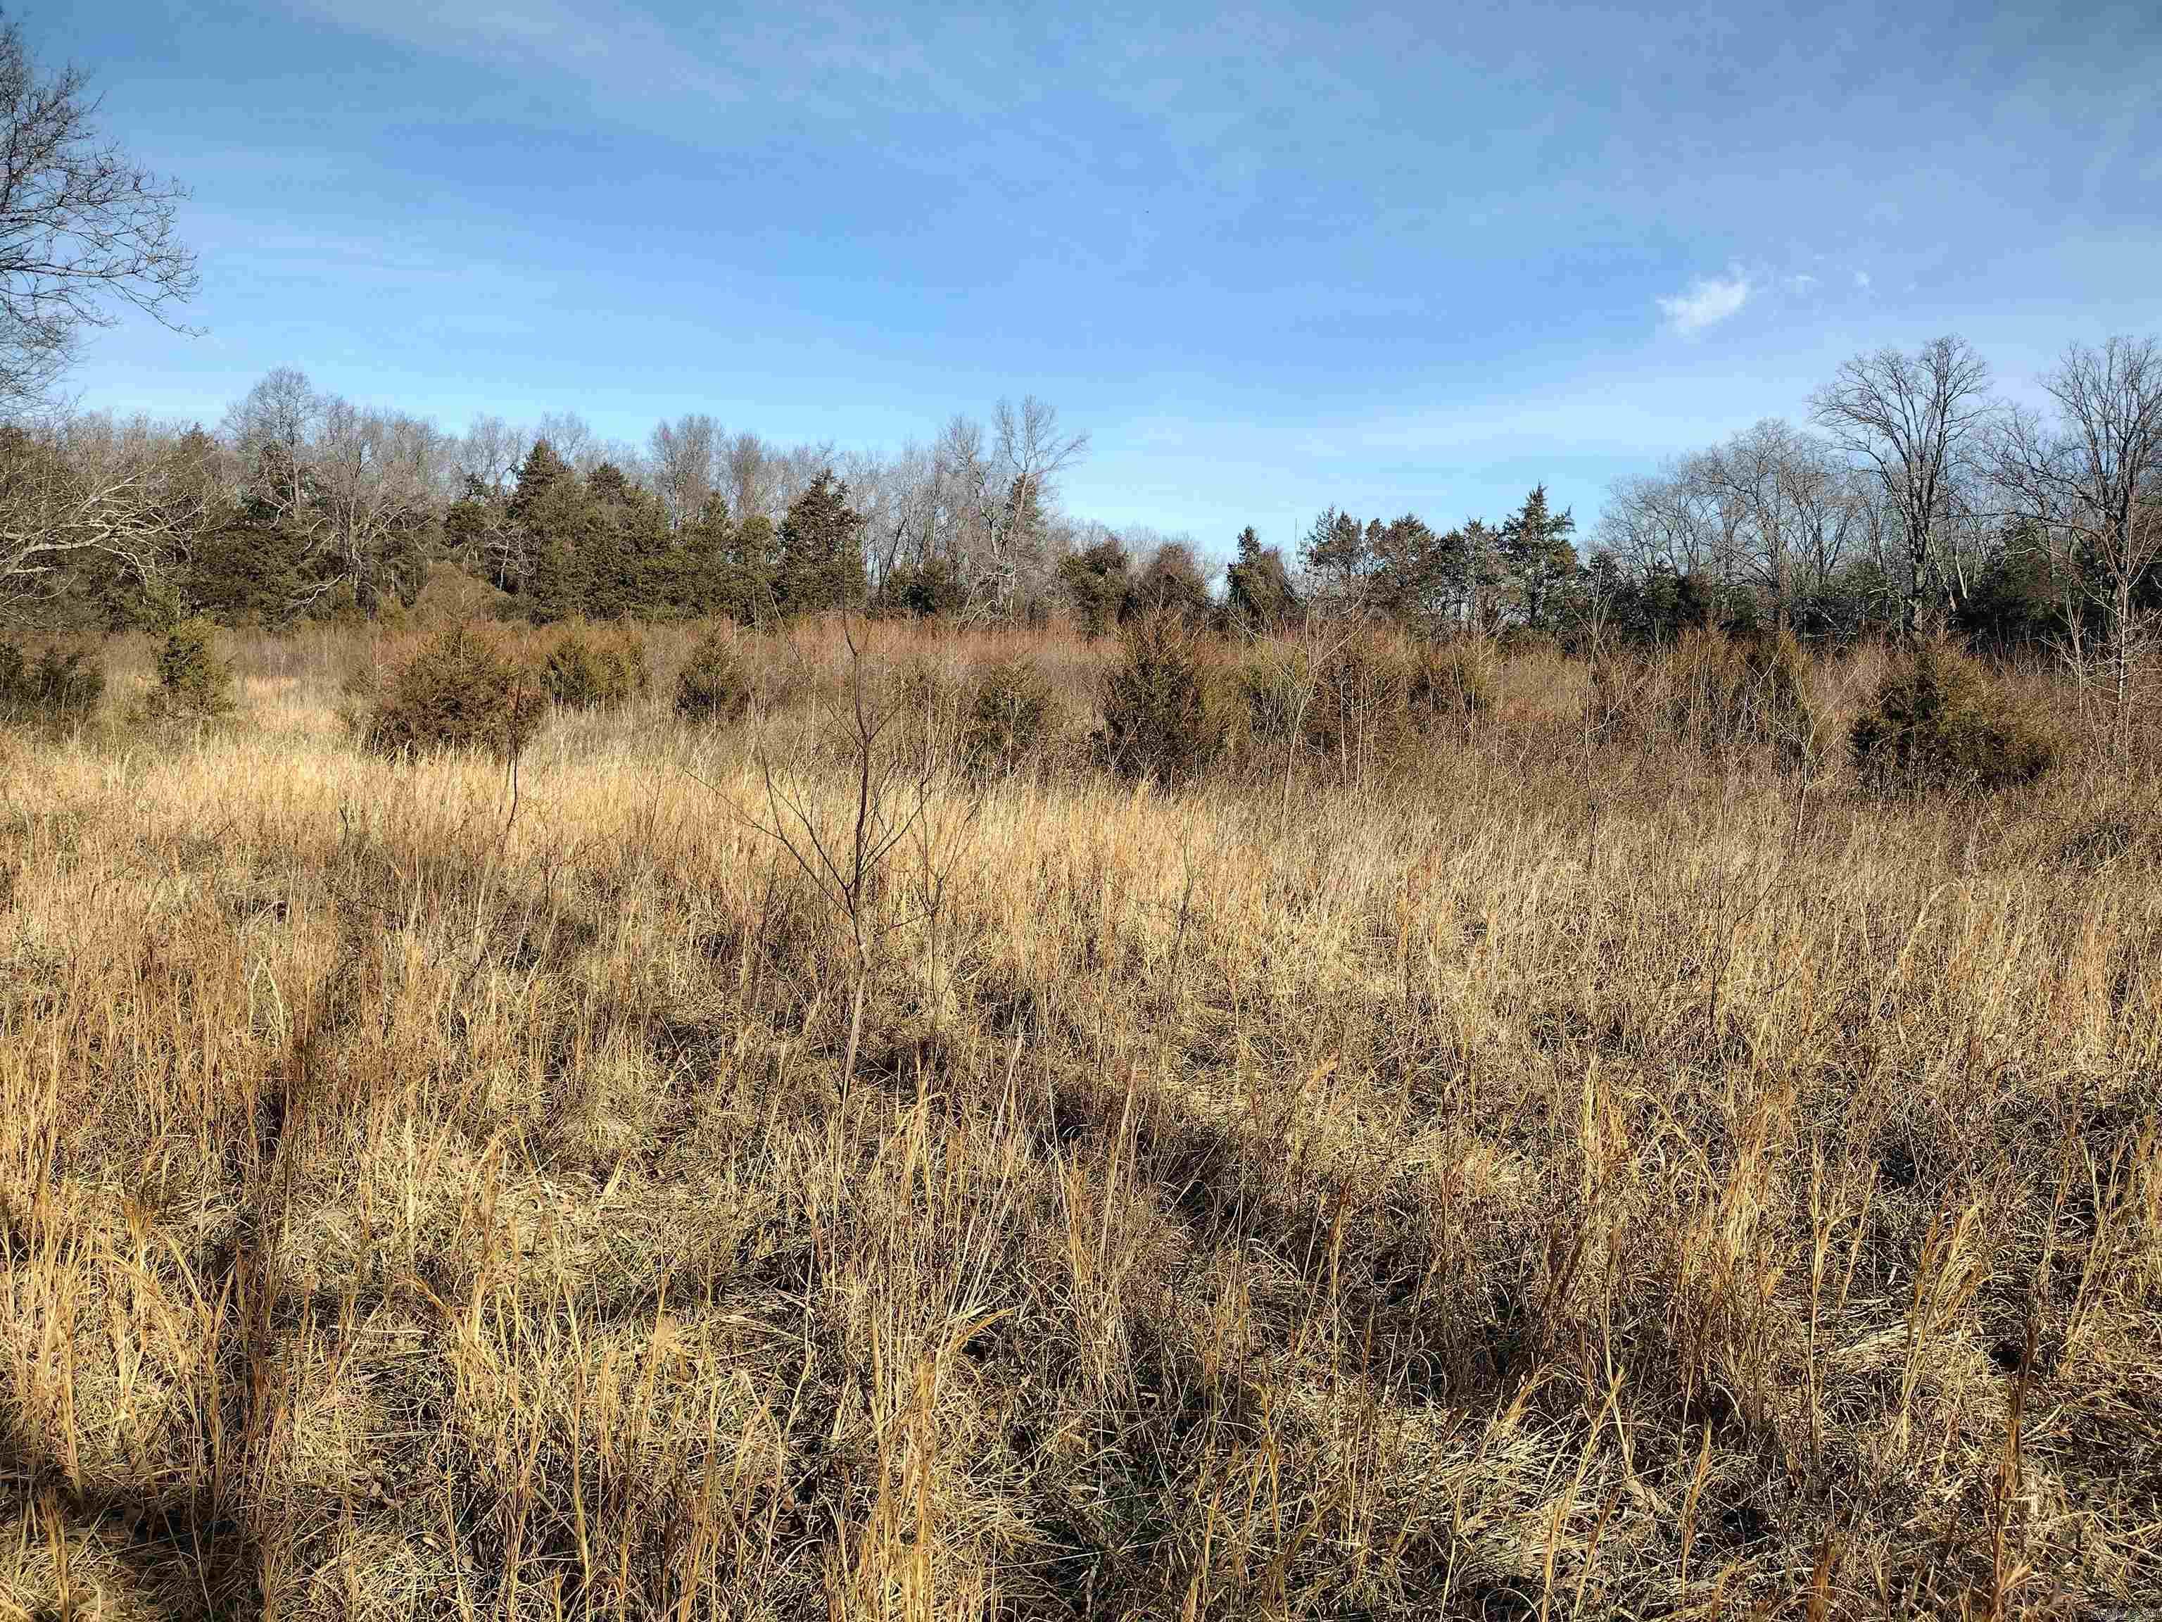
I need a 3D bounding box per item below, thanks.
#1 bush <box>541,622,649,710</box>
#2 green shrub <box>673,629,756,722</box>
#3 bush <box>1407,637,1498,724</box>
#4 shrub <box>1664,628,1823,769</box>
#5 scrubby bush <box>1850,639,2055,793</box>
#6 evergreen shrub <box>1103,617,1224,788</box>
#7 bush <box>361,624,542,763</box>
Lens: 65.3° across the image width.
[{"bbox_3d":[-7.199,-2.103,25.000,1.554,1.377,1.399,-2,7,-16],"label":"bush"},{"bbox_3d":[-4.771,-1.730,22.000,1.026,1.322,1.026,-1,7,-12],"label":"green shrub"},{"bbox_3d":[4.958,-1.690,22.500,1.159,1.239,1.159,1,7,12],"label":"bush"},{"bbox_3d":[6.675,-1.115,17.000,1.569,1.464,1.412,3,7,21],"label":"shrub"},{"bbox_3d":[7.398,-0.781,14.300,1.695,1.346,1.525,3,8,27],"label":"scrubby bush"},{"bbox_3d":[0.712,-0.978,14.800,1.050,1.527,1.050,0,7,3],"label":"evergreen shrub"},{"bbox_3d":[-6.503,-1.236,17.500,1.853,1.507,1.668,-3,7,-20],"label":"bush"}]

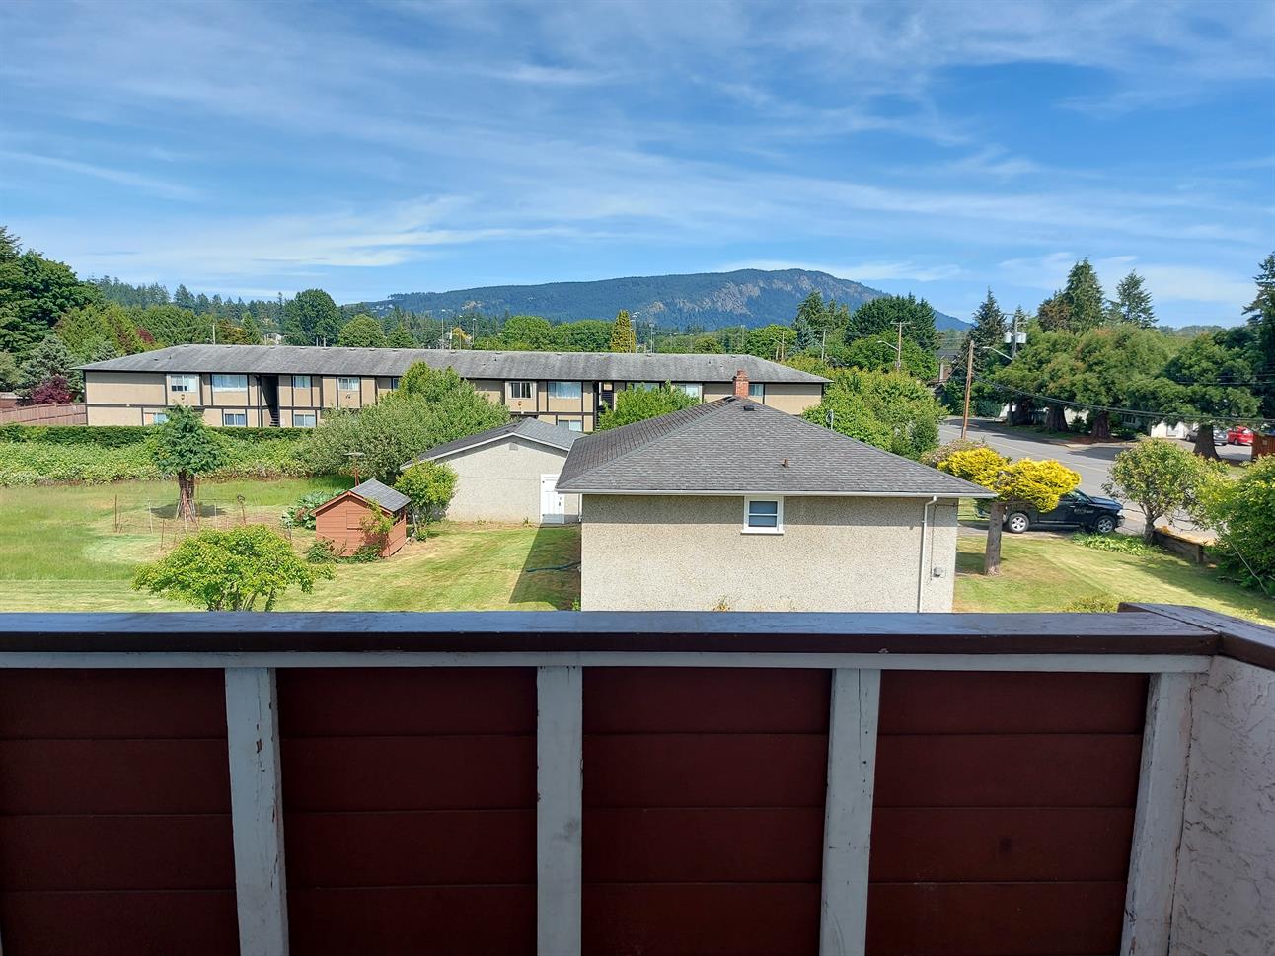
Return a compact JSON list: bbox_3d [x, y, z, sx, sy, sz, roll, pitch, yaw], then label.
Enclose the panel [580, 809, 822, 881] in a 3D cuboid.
[{"bbox_3d":[0.140,0.764,1.850,0.506,0.169,0.022,1,8,-1],"label":"panel"}]

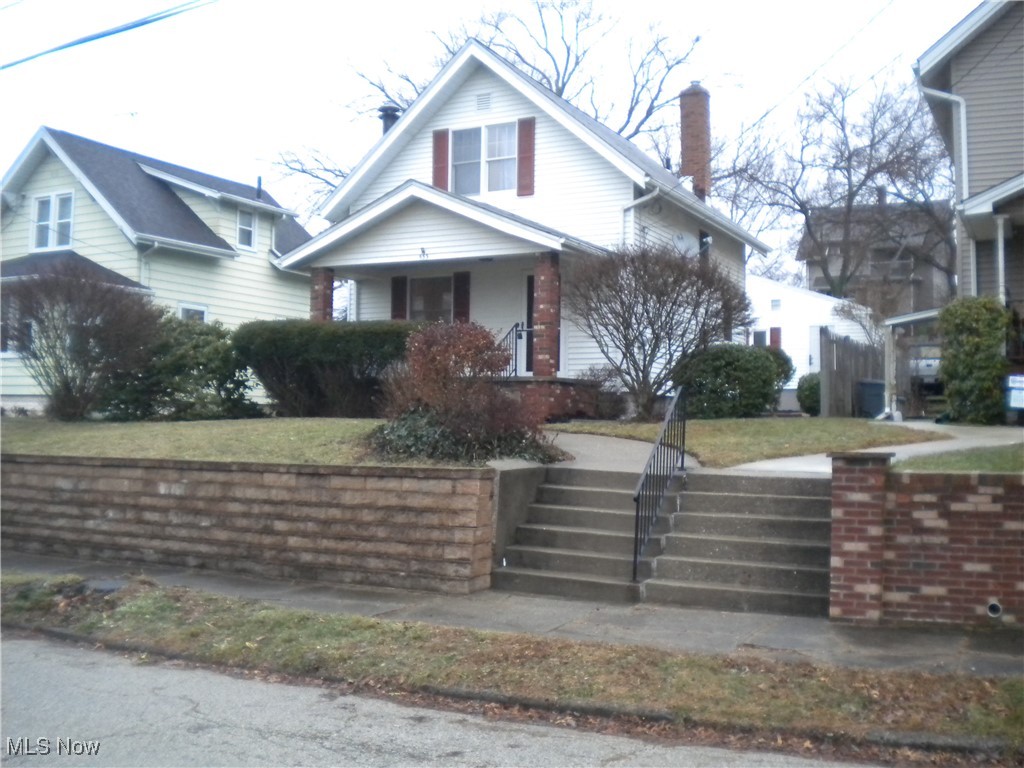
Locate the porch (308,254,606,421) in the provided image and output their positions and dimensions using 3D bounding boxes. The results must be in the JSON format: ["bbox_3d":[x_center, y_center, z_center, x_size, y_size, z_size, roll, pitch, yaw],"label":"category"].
[{"bbox_3d":[-0.980,-0.785,19.042,4.970,2.790,2.500,0,-1,27],"label":"porch"}]

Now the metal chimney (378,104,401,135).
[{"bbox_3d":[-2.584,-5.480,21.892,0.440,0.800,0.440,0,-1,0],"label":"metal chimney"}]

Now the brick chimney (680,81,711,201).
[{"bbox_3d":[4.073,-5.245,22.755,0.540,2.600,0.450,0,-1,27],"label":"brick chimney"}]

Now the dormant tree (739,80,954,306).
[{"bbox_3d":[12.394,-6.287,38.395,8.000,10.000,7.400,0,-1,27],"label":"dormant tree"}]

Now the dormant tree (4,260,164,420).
[{"bbox_3d":[-8.258,-0.821,20.000,3.000,3.100,2.800,0,-1,27],"label":"dormant tree"}]

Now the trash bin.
[{"bbox_3d":[8.217,0.342,23.600,0.660,0.920,0.660,0,-1,27],"label":"trash bin"}]

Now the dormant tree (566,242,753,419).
[{"bbox_3d":[2.391,-0.841,16.900,3.000,2.950,2.800,0,-1,27],"label":"dormant tree"}]

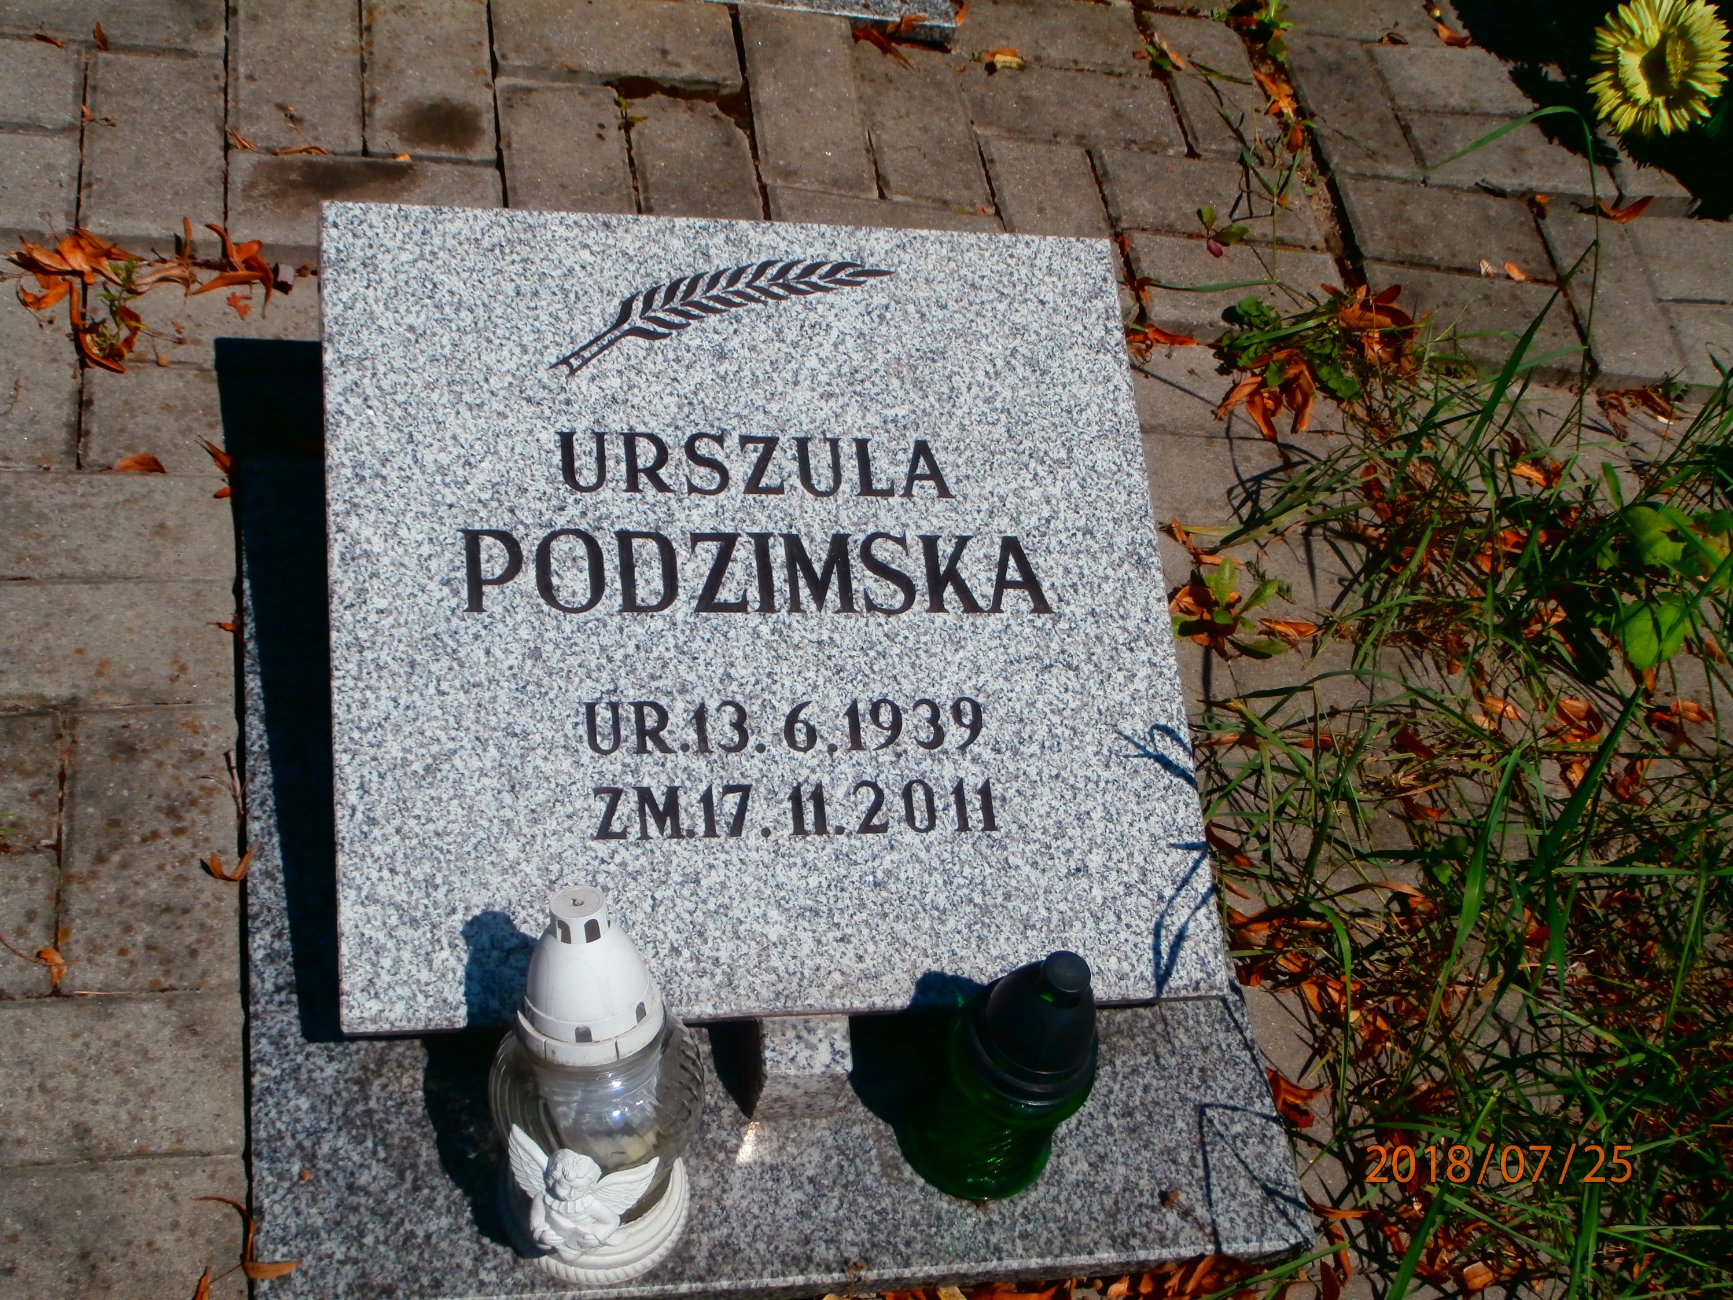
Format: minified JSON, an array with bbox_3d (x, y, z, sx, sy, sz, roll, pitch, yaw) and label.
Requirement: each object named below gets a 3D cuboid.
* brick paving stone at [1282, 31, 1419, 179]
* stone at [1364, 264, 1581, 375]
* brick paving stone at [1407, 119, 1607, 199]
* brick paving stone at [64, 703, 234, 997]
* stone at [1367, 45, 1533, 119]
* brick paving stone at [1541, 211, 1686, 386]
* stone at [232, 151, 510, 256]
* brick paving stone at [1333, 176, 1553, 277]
[{"bbox_3d":[0.439,-0.493,2.217,0.100,0.060,0.200,1,54,-20],"label":"brick paving stone"},{"bbox_3d":[0.526,-0.274,2.079,0.200,0.060,0.100,4,51,-16],"label":"stone"},{"bbox_3d":[0.595,-0.446,2.233,0.200,0.060,0.100,2,51,-17],"label":"brick paving stone"},{"bbox_3d":[-0.428,0.133,1.412,0.100,0.060,0.200,-1,52,-16],"label":"brick paving stone"},{"bbox_3d":[0.578,-0.522,2.296,0.200,0.060,0.100,3,51,-17],"label":"stone"},{"bbox_3d":[0.667,-0.306,2.159,0.100,0.060,0.200,5,53,-17],"label":"brick paving stone"},{"bbox_3d":[-0.376,-0.309,1.765,0.200,0.060,0.100,0,52,-19],"label":"stone"},{"bbox_3d":[0.515,-0.360,2.141,0.200,0.060,0.100,4,51,-16],"label":"brick paving stone"}]

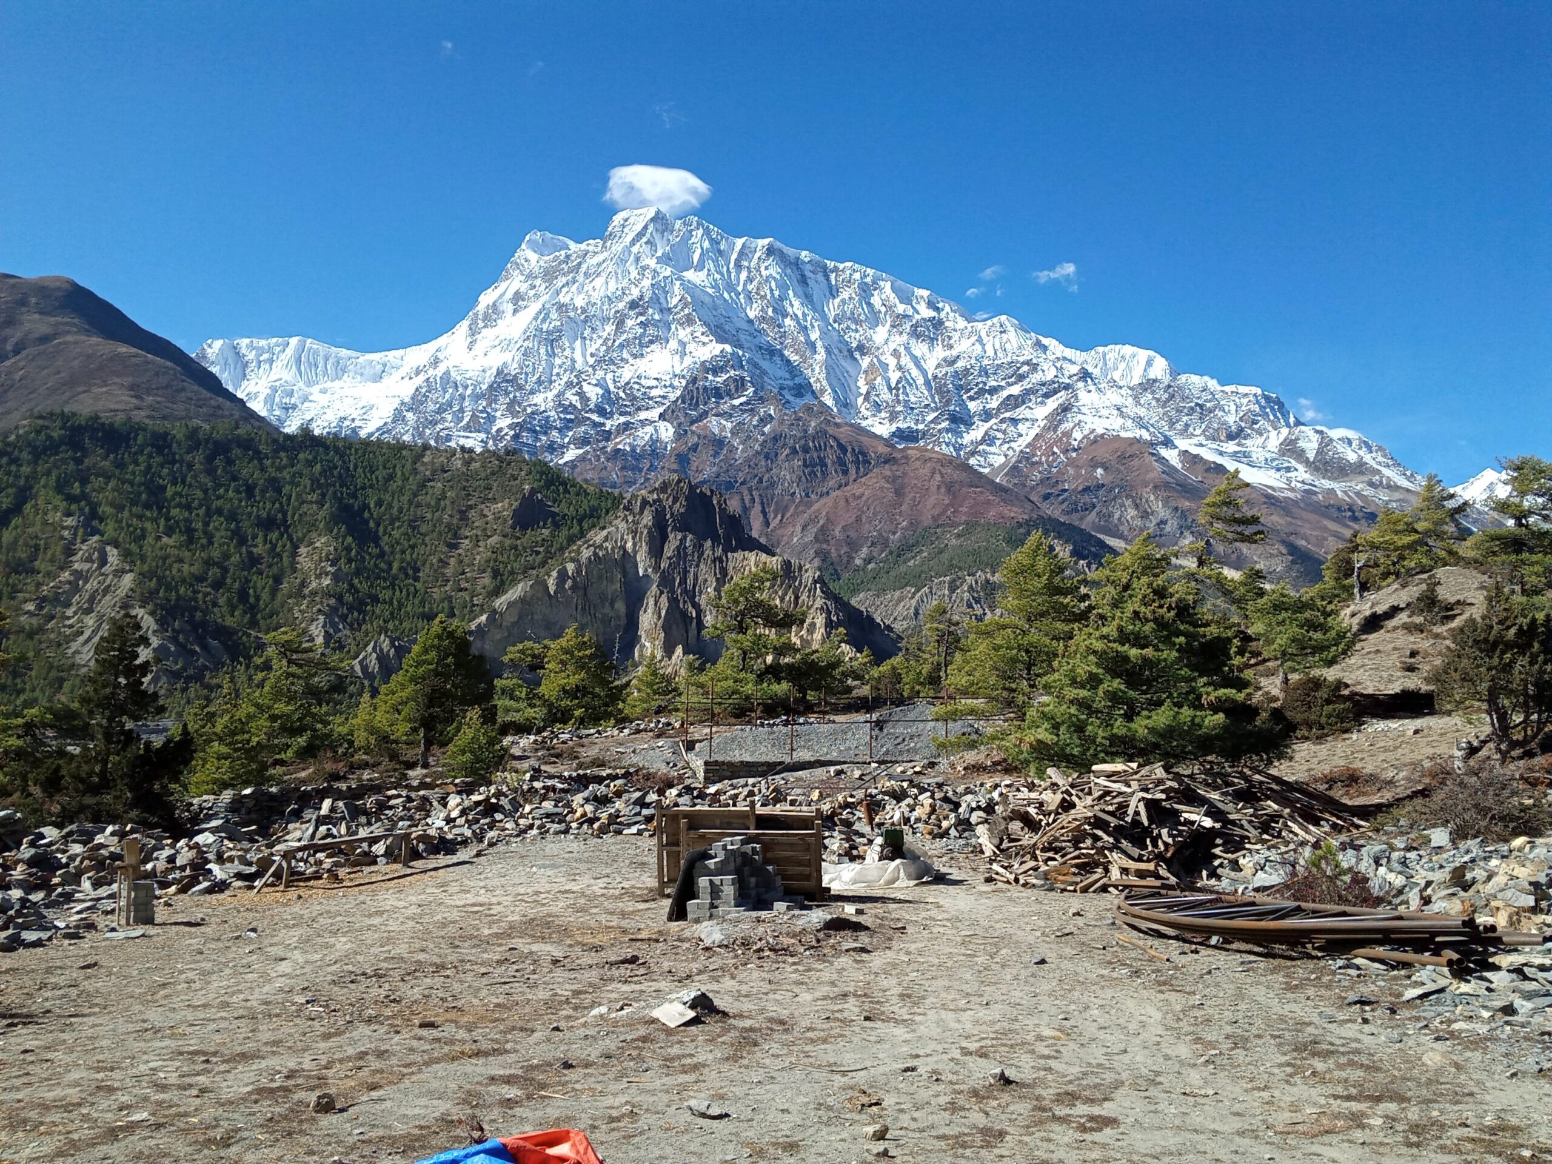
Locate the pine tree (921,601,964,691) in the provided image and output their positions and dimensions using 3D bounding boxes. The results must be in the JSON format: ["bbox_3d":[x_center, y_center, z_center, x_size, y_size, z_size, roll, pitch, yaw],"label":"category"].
[{"bbox_3d":[5.578,2.292,42.000,1.379,3.245,1.283,0,-5,0],"label":"pine tree"}]

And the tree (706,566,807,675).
[{"bbox_3d":[-0.618,1.391,40.000,3.207,3.825,2.982,0,-5,0],"label":"tree"}]

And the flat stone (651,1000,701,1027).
[{"bbox_3d":[-0.750,3.211,9.300,0.270,0.060,0.270,-10,14,-44],"label":"flat stone"}]

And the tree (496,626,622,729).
[{"bbox_3d":[-5.894,2.611,34.000,3.415,2.824,2.561,0,-5,0],"label":"tree"}]

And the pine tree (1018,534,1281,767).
[{"bbox_3d":[7.437,1.485,25.000,5.239,4.877,4.873,0,-5,0],"label":"pine tree"}]

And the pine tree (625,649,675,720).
[{"bbox_3d":[-3.599,3.025,36.000,1.530,2.121,1.423,0,-5,0],"label":"pine tree"}]

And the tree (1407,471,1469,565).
[{"bbox_3d":[27.396,-2.486,52.000,2.511,4.018,2.335,0,-5,0],"label":"tree"}]

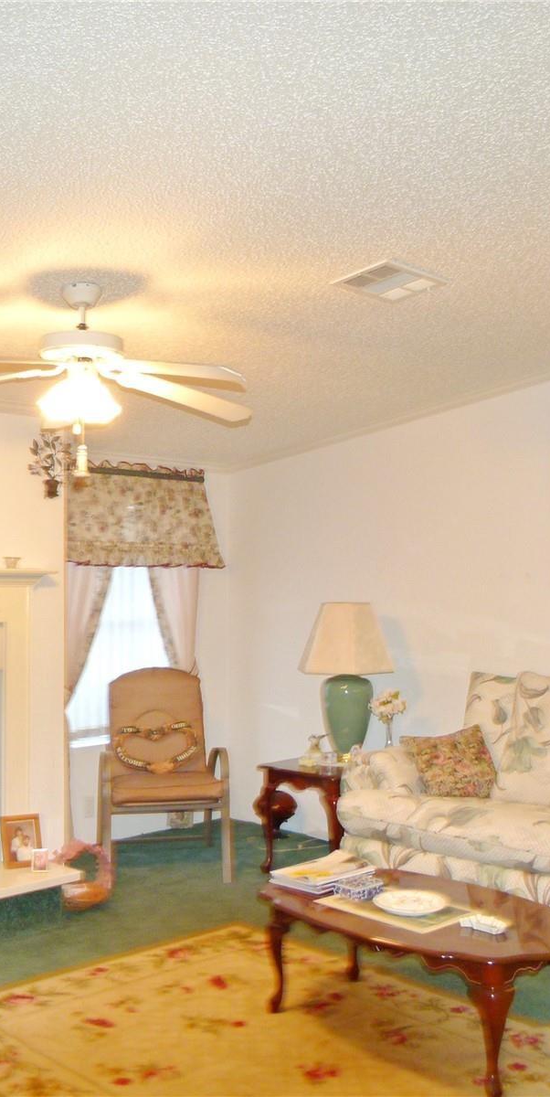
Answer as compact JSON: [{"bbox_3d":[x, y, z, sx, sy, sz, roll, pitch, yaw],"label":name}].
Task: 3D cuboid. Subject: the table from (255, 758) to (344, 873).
[{"bbox_3d":[0.347,1.409,5.520,0.640,0.530,0.560,2,-3,-44],"label":"table"}]

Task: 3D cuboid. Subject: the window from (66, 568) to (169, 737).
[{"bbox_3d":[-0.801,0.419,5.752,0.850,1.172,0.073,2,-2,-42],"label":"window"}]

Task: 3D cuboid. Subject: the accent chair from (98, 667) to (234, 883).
[{"bbox_3d":[-0.572,1.102,5.290,0.615,0.967,0.718,1,-1,-11],"label":"accent chair"}]

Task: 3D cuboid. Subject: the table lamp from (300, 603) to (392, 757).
[{"bbox_3d":[0.349,0.666,5.279,0.366,0.782,0.366,-1,-2,41],"label":"table lamp"}]

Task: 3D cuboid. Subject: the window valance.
[{"bbox_3d":[-0.751,-0.178,5.748,1.113,0.542,0.146,2,-2,-42],"label":"window valance"}]

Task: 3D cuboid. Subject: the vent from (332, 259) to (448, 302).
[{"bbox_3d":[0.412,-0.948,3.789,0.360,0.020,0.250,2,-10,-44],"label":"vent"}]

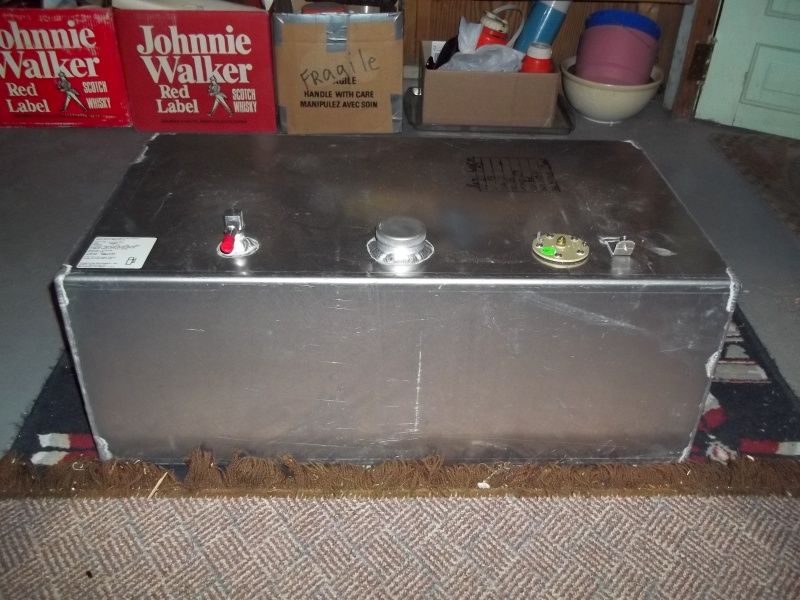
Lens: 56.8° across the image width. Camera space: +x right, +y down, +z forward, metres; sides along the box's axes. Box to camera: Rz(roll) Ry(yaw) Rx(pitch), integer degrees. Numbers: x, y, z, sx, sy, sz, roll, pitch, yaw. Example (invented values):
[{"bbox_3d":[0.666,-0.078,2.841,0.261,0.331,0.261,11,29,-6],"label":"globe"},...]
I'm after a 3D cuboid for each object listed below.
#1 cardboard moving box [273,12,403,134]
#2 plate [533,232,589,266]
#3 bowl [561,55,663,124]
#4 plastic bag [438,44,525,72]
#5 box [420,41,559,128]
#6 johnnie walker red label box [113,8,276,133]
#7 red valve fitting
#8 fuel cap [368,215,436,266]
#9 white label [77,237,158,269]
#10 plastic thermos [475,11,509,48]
[{"bbox_3d":[-0.173,-0.689,2.121,0.344,0.320,0.320,-1,33,-4],"label":"cardboard moving box"},{"bbox_3d":[0.200,-0.068,0.919,0.072,0.024,0.072,0,33,-2],"label":"plate"},{"bbox_3d":[0.617,-0.614,2.200,0.294,0.140,0.294,1,33,-1],"label":"bowl"},{"bbox_3d":[0.237,-0.696,2.153,0.250,0.110,0.170,0,33,-2],"label":"plastic bag"},{"bbox_3d":[0.252,-0.655,2.223,0.376,0.157,0.315,0,33,-2],"label":"box"},{"bbox_3d":[-0.540,-0.681,2.095,0.385,0.320,0.285,0,33,-3],"label":"johnnie walker red label box"},{"bbox_3d":[-0.203,-0.068,0.876,0.015,0.015,0.032,1,33,0],"label":"red valve fitting"},{"bbox_3d":[0.001,-0.076,0.921,0.084,0.029,0.084,0,33,-2],"label":"fuel cap"},{"bbox_3d":[-0.344,-0.056,0.903,0.077,0.001,0.077,0,33,-2],"label":"white label"},{"bbox_3d":[0.247,-0.734,2.204,0.105,0.215,0.105,14,32,-10],"label":"plastic thermos"}]

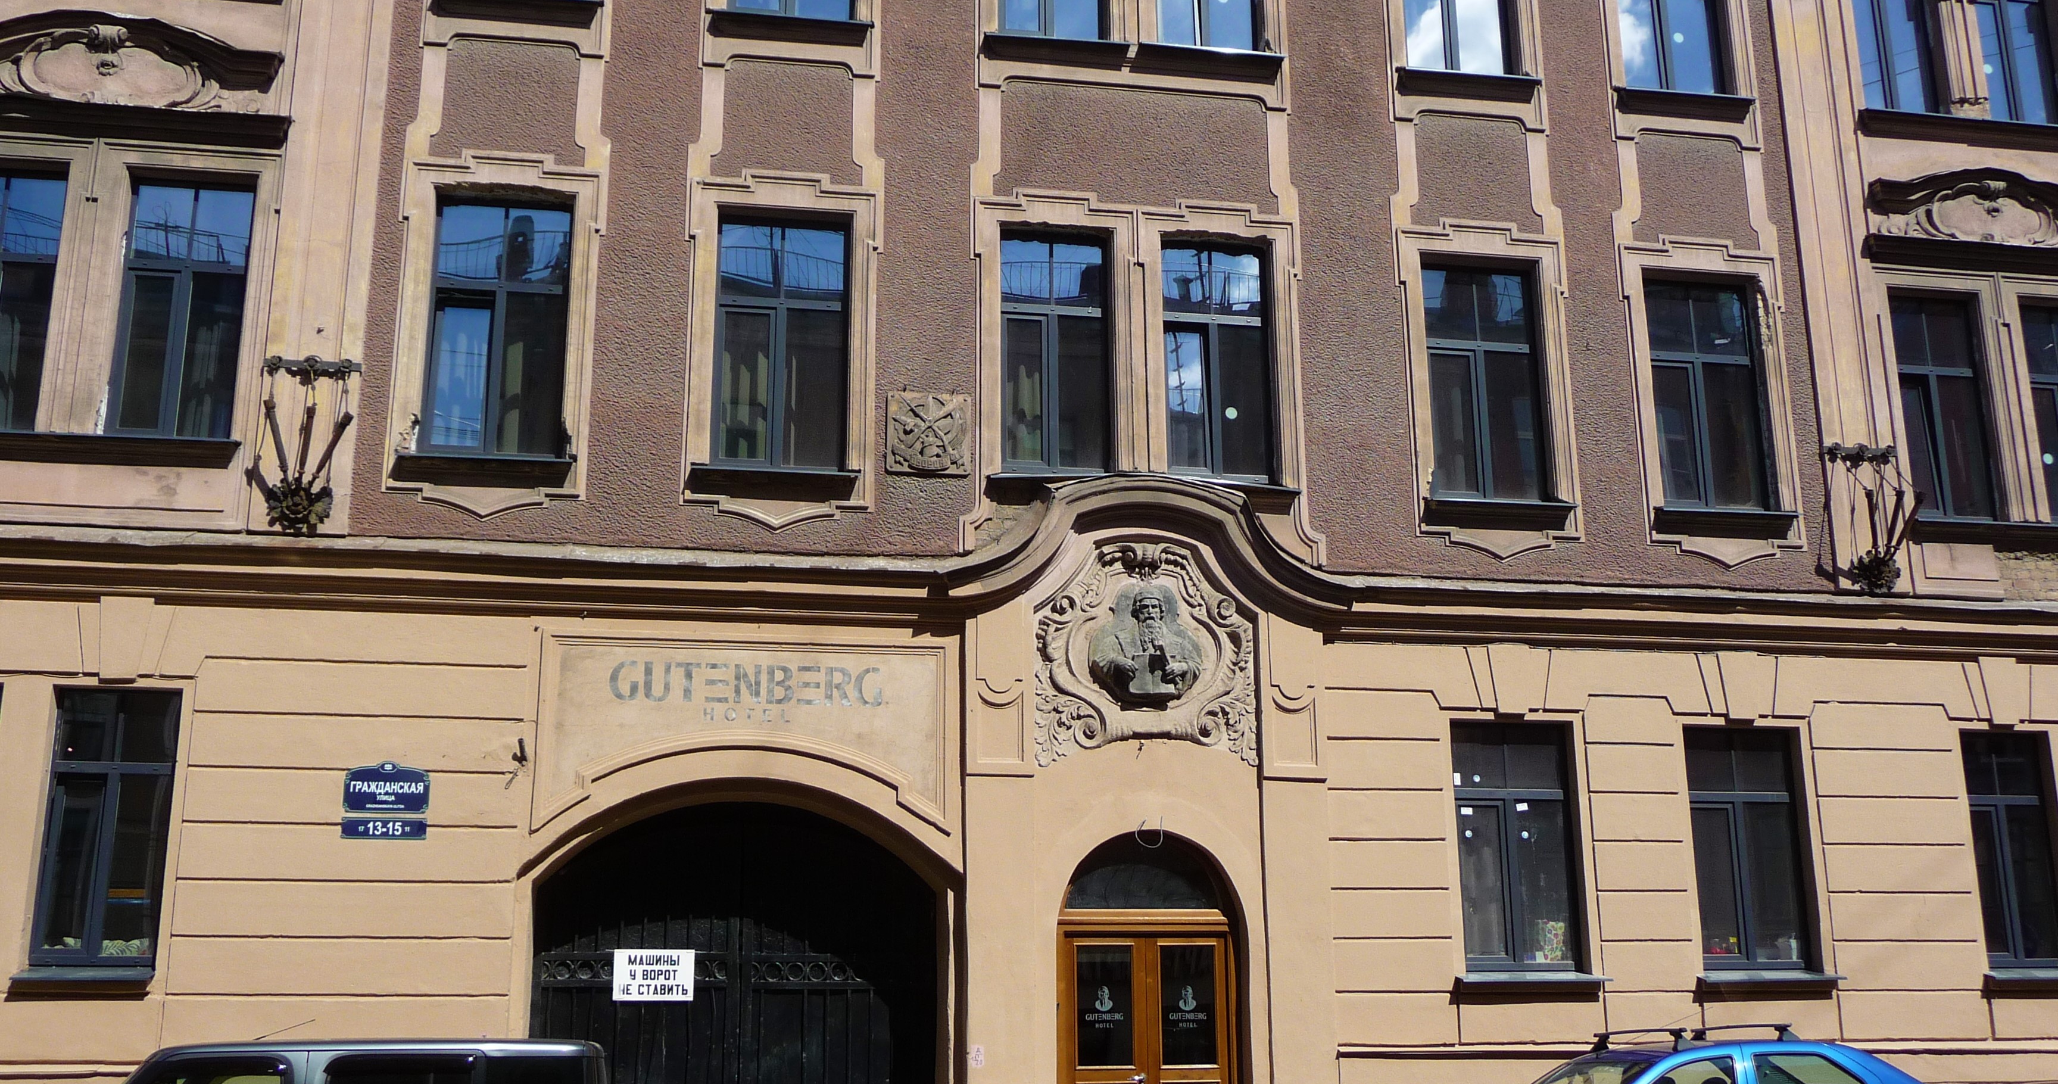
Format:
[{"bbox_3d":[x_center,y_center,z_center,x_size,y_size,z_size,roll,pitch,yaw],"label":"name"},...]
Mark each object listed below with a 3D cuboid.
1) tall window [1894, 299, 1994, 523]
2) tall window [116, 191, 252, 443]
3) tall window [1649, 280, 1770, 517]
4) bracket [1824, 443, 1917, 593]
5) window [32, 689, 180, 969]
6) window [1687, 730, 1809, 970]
[{"bbox_3d":[8.472,-1.289,17.741,0.985,2.232,0.200,2,-15,-10],"label":"tall window"},{"bbox_3d":[-6.301,-1.727,14.182,0.867,1.984,0.150,2,-14,-10],"label":"tall window"},{"bbox_3d":[5.766,-1.262,16.243,0.995,2.019,0.150,2,-14,-10],"label":"tall window"},{"bbox_3d":[7.544,-0.275,16.789,0.760,1.390,0.500,2,-15,-10],"label":"bracket"},{"bbox_3d":[-6.415,1.976,13.231,0.853,1.923,0.150,2,-14,-10],"label":"window"},{"bbox_3d":[6.428,2.741,17.011,0.965,2.126,0.200,2,-14,-10],"label":"window"}]

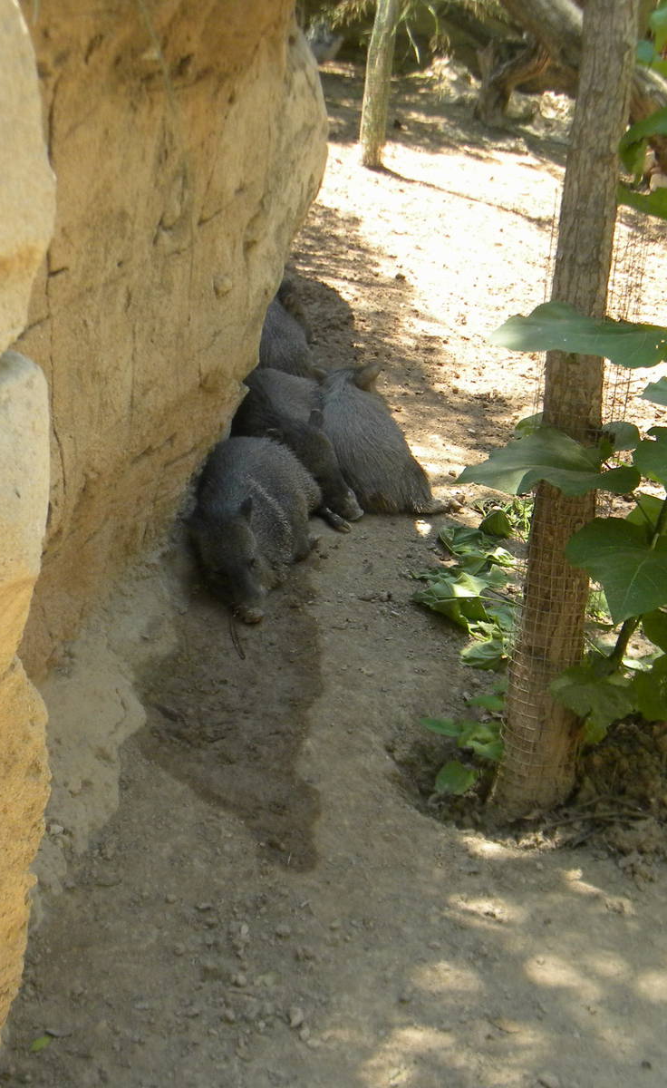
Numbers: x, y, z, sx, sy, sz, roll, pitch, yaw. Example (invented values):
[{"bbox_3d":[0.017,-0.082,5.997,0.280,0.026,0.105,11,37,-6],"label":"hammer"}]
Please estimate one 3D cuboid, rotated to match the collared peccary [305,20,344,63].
[{"bbox_3d":[-0.307,-4.264,14.464,0.850,0.430,0.280,-1,22,-9],"label":"collared peccary"}]

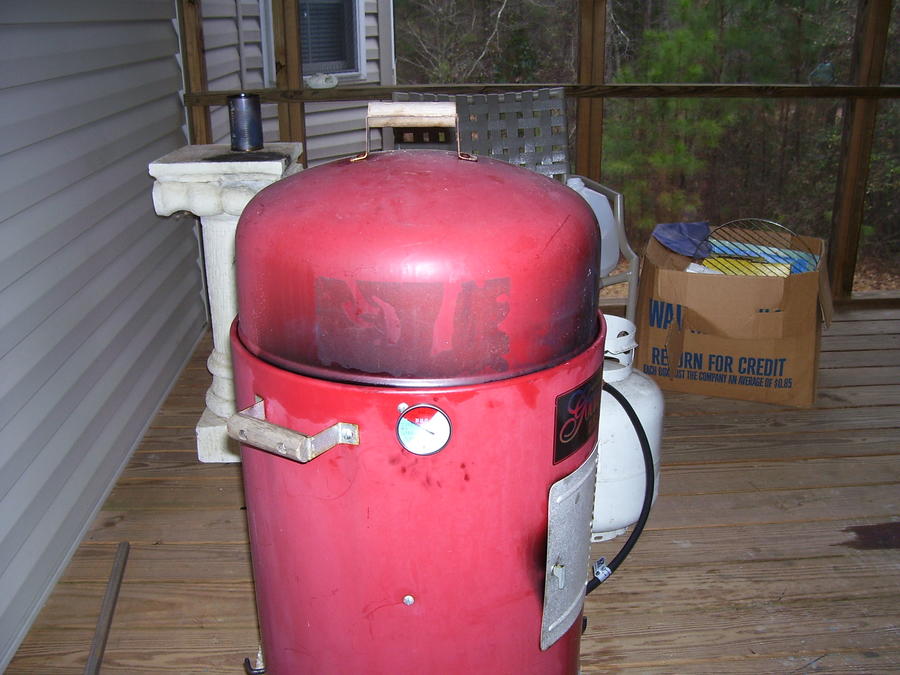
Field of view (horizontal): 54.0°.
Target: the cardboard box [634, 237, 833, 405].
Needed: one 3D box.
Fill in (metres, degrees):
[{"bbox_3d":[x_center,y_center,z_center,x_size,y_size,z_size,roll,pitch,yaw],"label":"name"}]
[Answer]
[{"bbox_3d":[0.848,-0.072,2.667,0.485,0.385,0.400,5,21,15],"label":"cardboard box"}]

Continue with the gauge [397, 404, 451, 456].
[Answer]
[{"bbox_3d":[-0.025,0.090,0.870,0.056,0.056,0.018,-1,20,-1],"label":"gauge"}]

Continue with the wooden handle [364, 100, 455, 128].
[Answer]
[{"bbox_3d":[-0.042,-0.247,0.983,0.100,0.030,0.030,-1,20,-2],"label":"wooden handle"}]

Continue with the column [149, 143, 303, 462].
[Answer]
[{"bbox_3d":[-0.519,-0.085,2.229,0.300,0.746,0.300,-2,20,-4],"label":"column"}]

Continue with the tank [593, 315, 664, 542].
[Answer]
[{"bbox_3d":[0.280,0.197,1.865,0.312,0.455,0.312,13,24,32],"label":"tank"}]

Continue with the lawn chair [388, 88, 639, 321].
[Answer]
[{"bbox_3d":[0.145,-0.240,2.484,0.560,0.845,0.640,-5,21,-12],"label":"lawn chair"}]

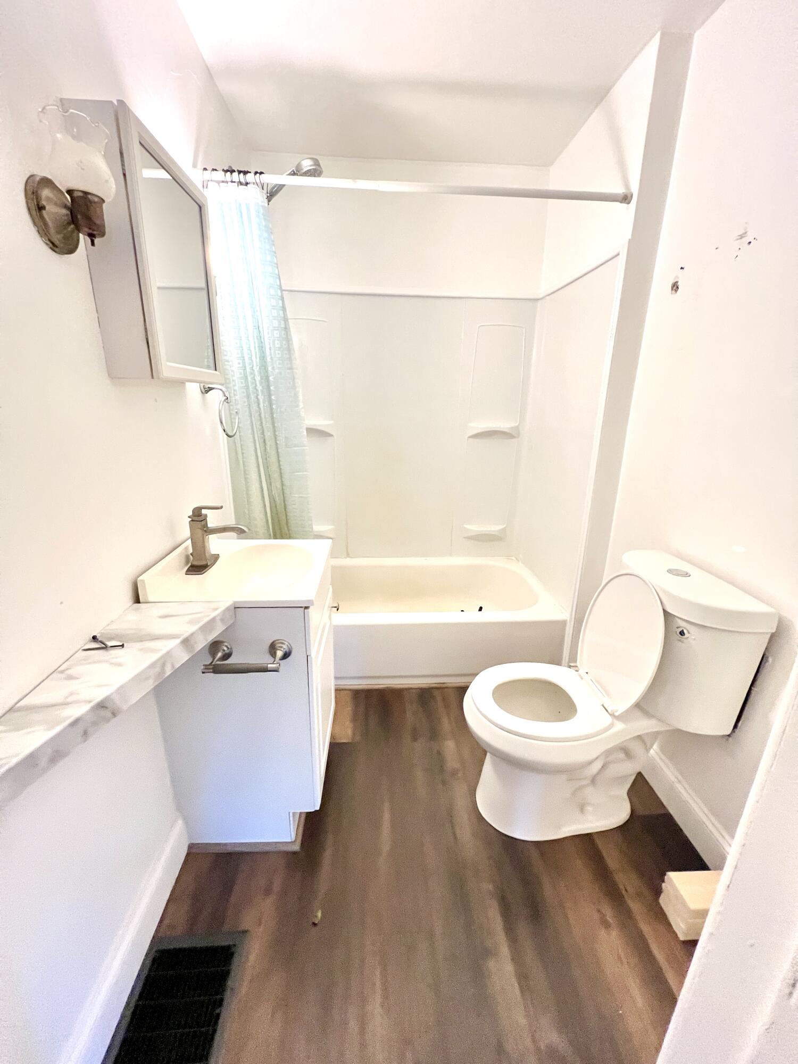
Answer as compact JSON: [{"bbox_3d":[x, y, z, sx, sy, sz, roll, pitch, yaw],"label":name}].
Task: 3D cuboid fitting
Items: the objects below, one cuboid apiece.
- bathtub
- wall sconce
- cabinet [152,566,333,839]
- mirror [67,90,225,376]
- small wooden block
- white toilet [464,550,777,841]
[{"bbox_3d":[0.037,0.452,2.255,1.508,0.331,0.819,0,17,-3],"label":"bathtub"},{"bbox_3d":[-0.567,-0.619,0.723,0.130,0.202,0.126,0,17,-3],"label":"wall sconce"},{"bbox_3d":[-0.442,0.492,1.313,0.408,0.796,0.467,0,17,-3],"label":"cabinet"},{"bbox_3d":[-0.590,-0.638,1.002,0.118,0.496,0.386,0,17,-3],"label":"mirror"},{"bbox_3d":[0.798,0.958,1.032,0.188,0.103,0.088,0,17,-3],"label":"small wooden block"},{"bbox_3d":[0.547,0.517,1.252,0.709,0.810,0.409,0,17,-3],"label":"white toilet"}]

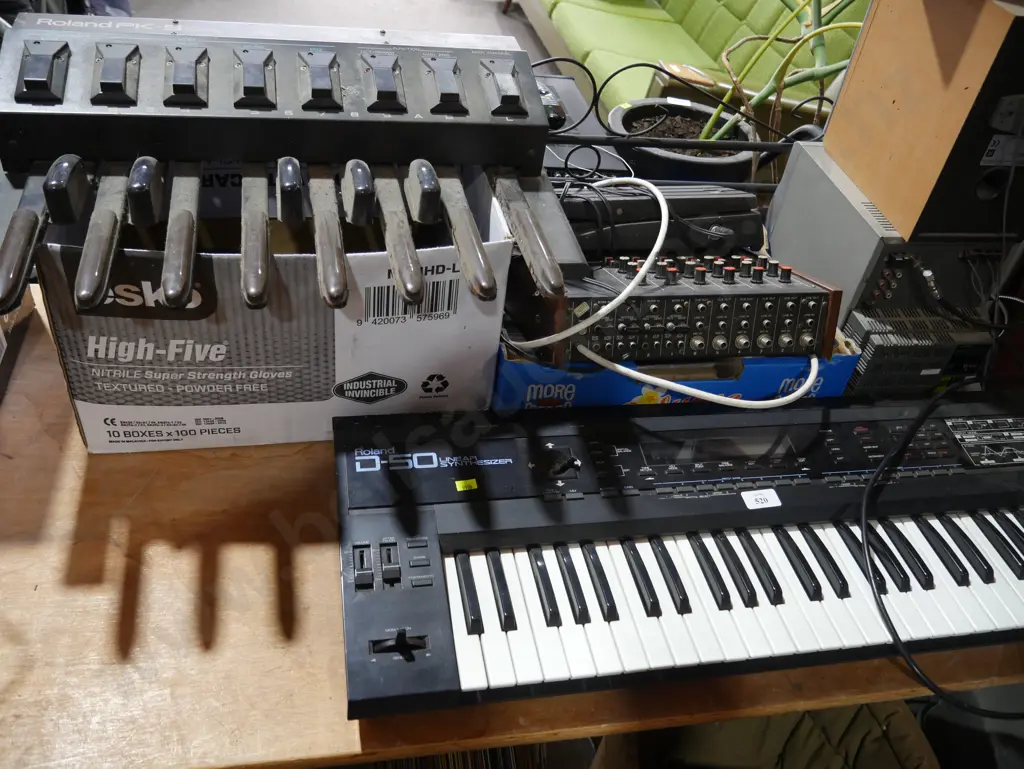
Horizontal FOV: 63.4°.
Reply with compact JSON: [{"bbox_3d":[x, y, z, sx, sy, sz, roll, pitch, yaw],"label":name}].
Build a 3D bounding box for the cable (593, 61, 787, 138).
[{"bbox_3d":[0.267,-0.408,1.194,0.312,0.105,0.080,-2,42,-12],"label":"cable"}]

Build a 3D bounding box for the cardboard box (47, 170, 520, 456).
[{"bbox_3d":[-0.257,-0.117,0.977,0.448,0.272,0.262,-3,41,-13],"label":"cardboard box"}]

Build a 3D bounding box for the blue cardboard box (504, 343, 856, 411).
[{"bbox_3d":[0.175,-0.091,1.140,0.460,0.124,0.320,-2,41,-13],"label":"blue cardboard box"}]

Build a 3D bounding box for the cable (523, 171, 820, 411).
[{"bbox_3d":[0.182,-0.116,0.980,0.390,0.215,0.240,-2,41,-13],"label":"cable"}]

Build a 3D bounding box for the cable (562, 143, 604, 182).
[{"bbox_3d":[0.100,-0.313,1.171,0.053,0.053,0.020,-2,42,-12],"label":"cable"}]

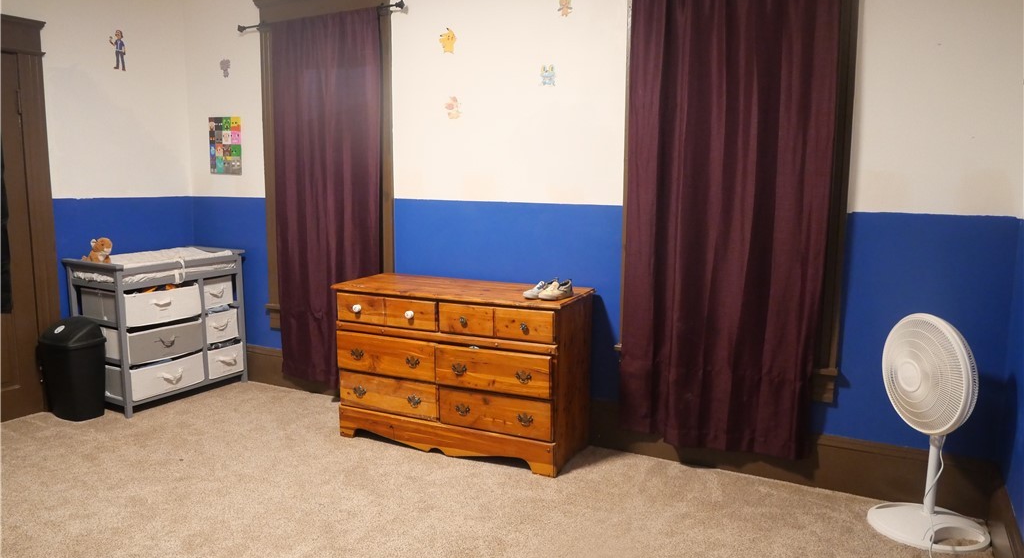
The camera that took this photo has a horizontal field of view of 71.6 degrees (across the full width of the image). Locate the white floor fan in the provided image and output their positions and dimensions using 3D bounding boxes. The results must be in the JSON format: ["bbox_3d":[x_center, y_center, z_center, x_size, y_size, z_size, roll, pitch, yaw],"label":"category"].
[{"bbox_3d":[1.623,0.551,2.714,0.425,0.860,0.455,-1,8,-7],"label":"white floor fan"}]

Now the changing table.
[{"bbox_3d":[-2.151,0.292,4.403,0.510,0.865,0.875,4,9,27],"label":"changing table"}]

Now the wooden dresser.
[{"bbox_3d":[-0.258,0.445,3.617,1.255,0.800,0.505,4,8,24],"label":"wooden dresser"}]

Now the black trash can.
[{"bbox_3d":[-2.467,0.502,4.013,0.310,0.550,0.225,4,9,27],"label":"black trash can"}]

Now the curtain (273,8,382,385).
[{"bbox_3d":[-1.076,-0.434,4.156,0.785,2.130,0.095,4,9,27],"label":"curtain"}]

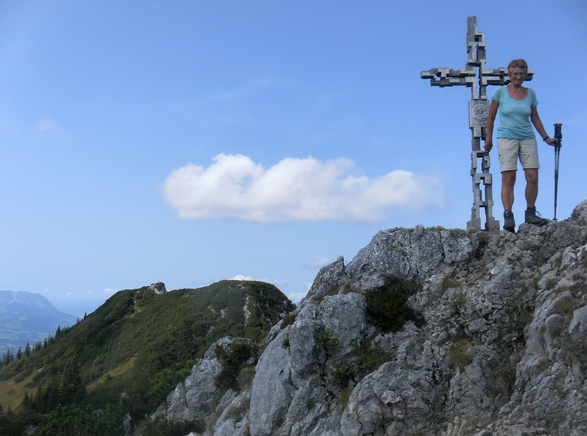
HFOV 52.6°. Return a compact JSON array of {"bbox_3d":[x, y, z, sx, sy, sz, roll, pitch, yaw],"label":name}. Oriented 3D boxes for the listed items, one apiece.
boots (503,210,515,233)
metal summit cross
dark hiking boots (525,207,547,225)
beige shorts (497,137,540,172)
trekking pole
[{"bbox_3d":[2.011,0.033,5.530,0.100,0.155,0.270,-2,9,14],"label":"boots"},{"bbox_3d":[1.872,-0.957,5.980,1.130,2.200,0.200,0,-7,1],"label":"metal summit cross"},{"bbox_3d":[2.265,-0.016,5.530,0.100,0.155,0.270,2,1,-18],"label":"dark hiking boots"},{"bbox_3d":[2.157,-0.617,5.680,0.380,0.390,0.260,-1,-7,10],"label":"beige shorts"},{"bbox_3d":[2.498,-0.426,5.620,0.085,0.950,0.065,3,-7,11],"label":"trekking pole"}]

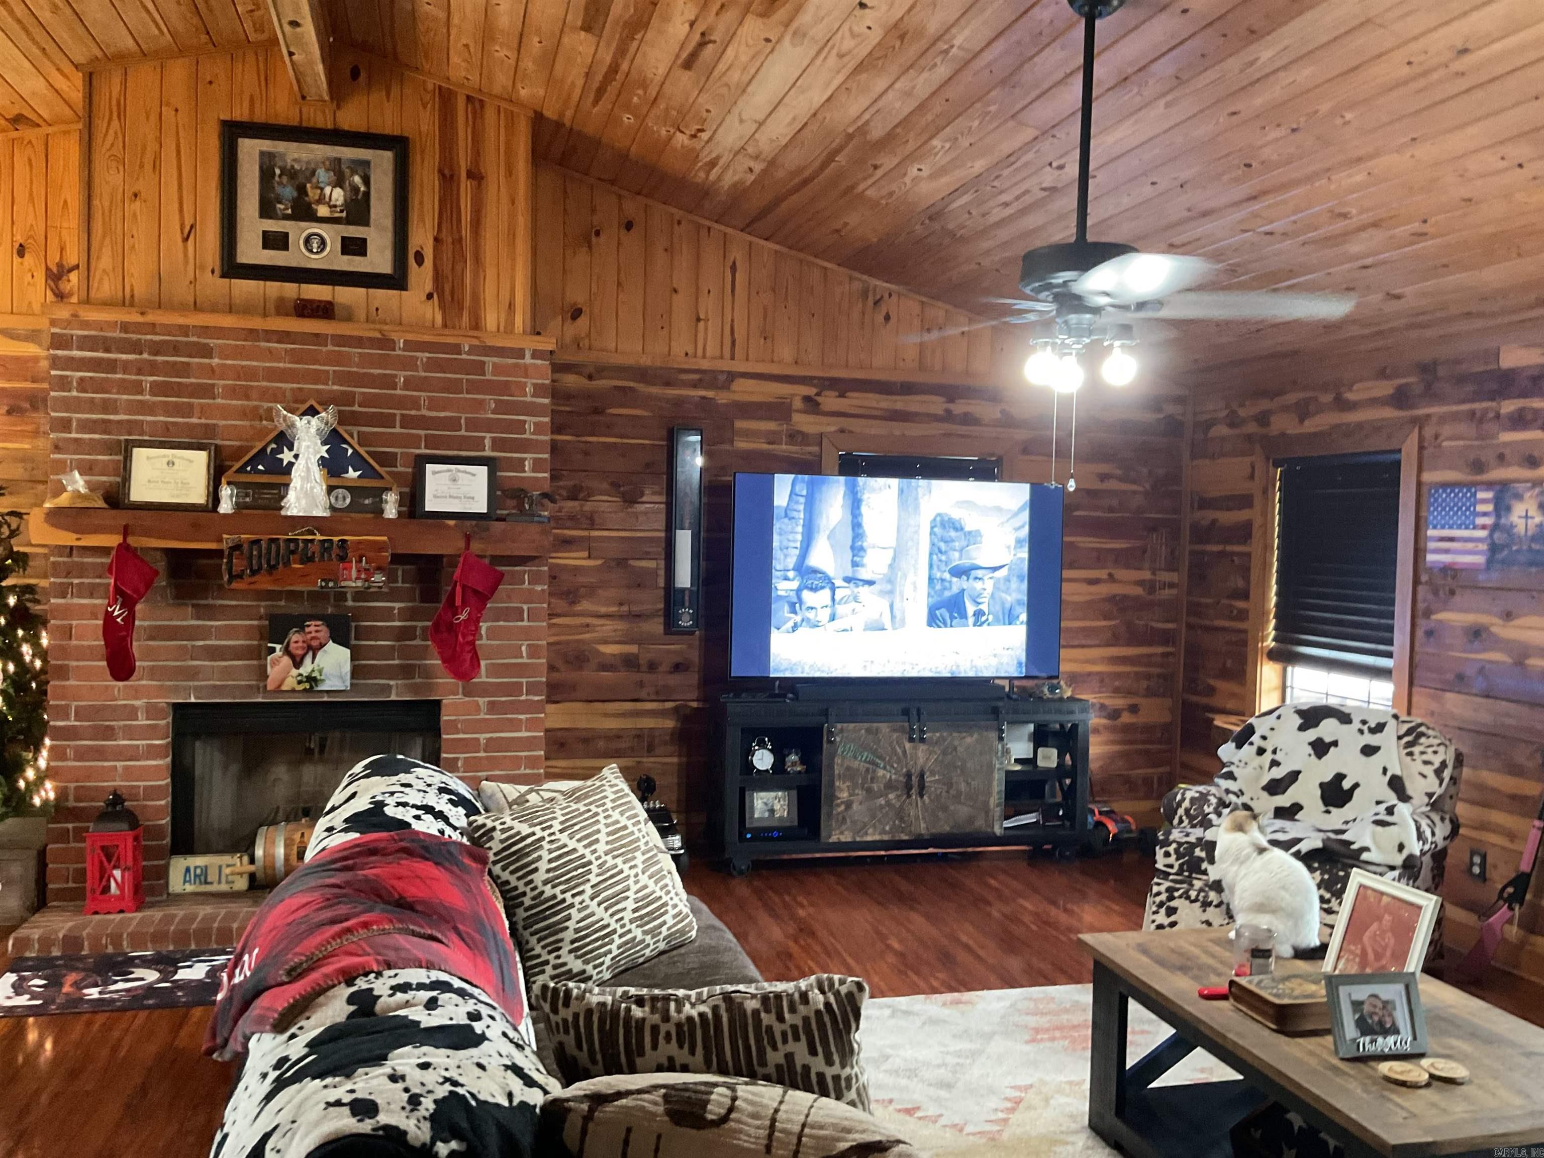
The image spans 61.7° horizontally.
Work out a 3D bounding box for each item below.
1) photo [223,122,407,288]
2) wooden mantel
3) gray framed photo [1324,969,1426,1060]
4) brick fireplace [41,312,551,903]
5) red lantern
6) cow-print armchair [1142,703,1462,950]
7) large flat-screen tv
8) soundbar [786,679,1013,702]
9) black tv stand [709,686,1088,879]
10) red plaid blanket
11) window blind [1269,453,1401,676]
[{"bbox_3d":[-1.831,-1.498,5.191,0.720,0.625,0.040,1,2,-14],"label":"photo"},{"bbox_3d":[-1.800,-0.179,4.992,1.850,0.135,0.225,1,2,-14],"label":"wooden mantel"},{"bbox_3d":[1.293,0.938,2.781,0.205,0.172,0.030,1,-17,-9],"label":"gray framed photo"},{"bbox_3d":[-1.876,0.123,5.285,1.880,2.260,0.750,1,2,-14],"label":"brick fireplace"},{"bbox_3d":[-2.469,1.018,4.872,0.178,0.445,0.168,1,2,-14],"label":"red lantern"},{"bbox_3d":[2.075,0.964,5.040,1.000,0.945,0.840,3,2,29],"label":"cow-print armchair"},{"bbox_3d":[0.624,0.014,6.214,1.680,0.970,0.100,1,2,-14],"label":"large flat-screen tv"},{"bbox_3d":[0.618,0.535,6.126,1.050,0.072,0.105,1,2,-14],"label":"soundbar"},{"bbox_3d":[0.613,0.959,6.266,1.820,0.790,0.390,1,2,-14],"label":"black tv stand"},{"bbox_3d":[-0.644,0.589,2.112,0.460,0.260,0.820,1,2,-14],"label":"red plaid blanket"},{"bbox_3d":[2.558,-0.075,5.894,0.060,0.980,0.860,1,2,-14],"label":"window blind"}]

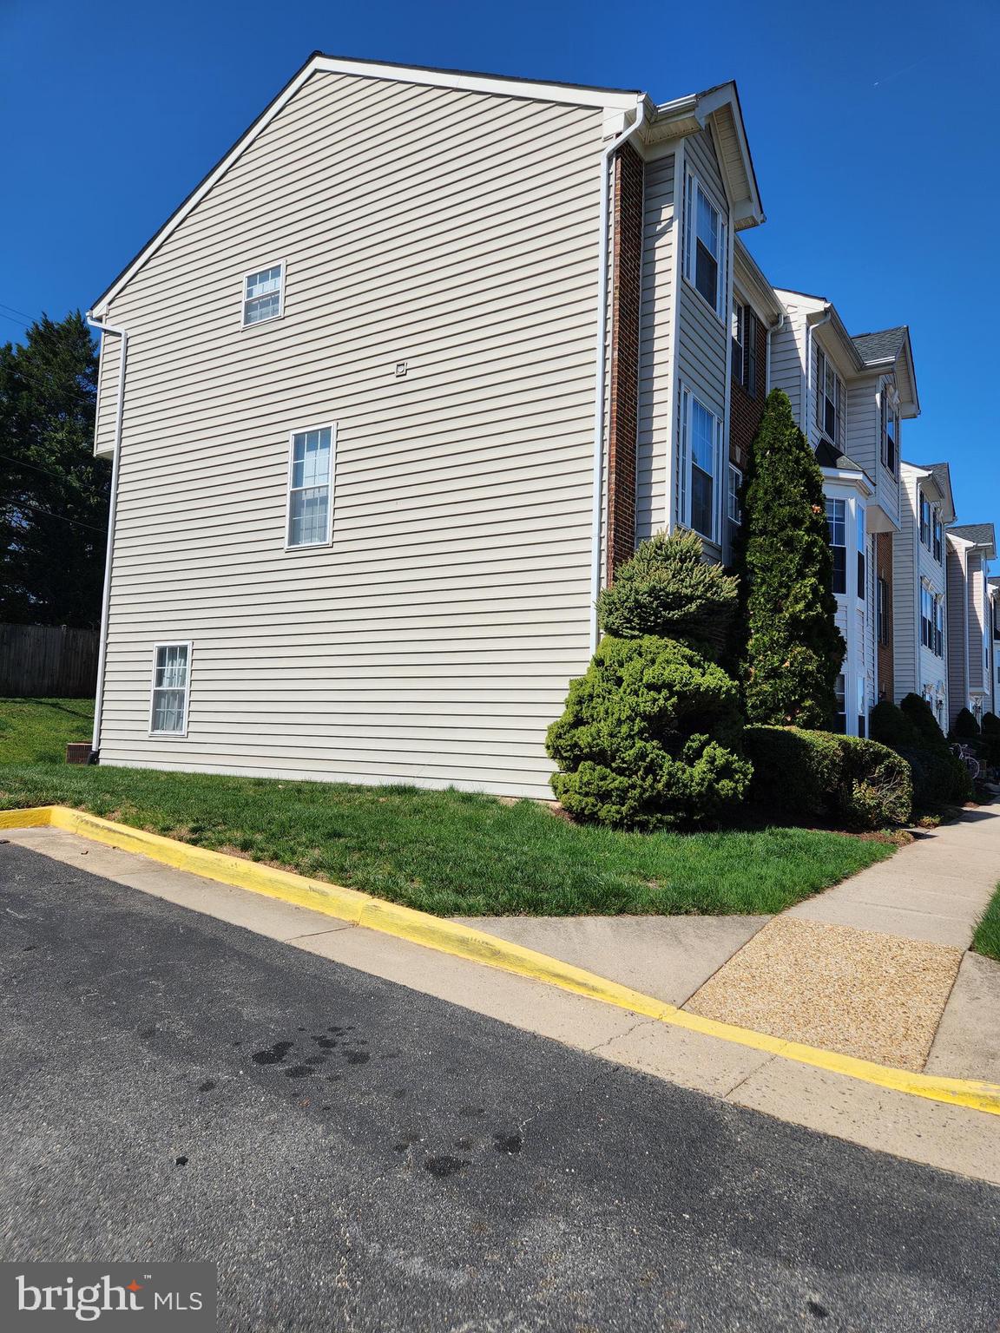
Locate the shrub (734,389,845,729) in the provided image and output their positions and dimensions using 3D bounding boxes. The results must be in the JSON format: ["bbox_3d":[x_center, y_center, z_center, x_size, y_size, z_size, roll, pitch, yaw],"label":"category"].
[{"bbox_3d":[4.216,-1.047,12.973,1.600,6.105,1.600,-1,-5,32],"label":"shrub"}]

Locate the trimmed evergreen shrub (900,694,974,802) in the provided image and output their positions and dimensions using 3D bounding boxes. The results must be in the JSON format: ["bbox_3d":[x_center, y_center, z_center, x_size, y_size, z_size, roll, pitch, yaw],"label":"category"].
[{"bbox_3d":[8.875,1.655,18.420,2.000,2.164,2.000,-1,-5,32],"label":"trimmed evergreen shrub"}]

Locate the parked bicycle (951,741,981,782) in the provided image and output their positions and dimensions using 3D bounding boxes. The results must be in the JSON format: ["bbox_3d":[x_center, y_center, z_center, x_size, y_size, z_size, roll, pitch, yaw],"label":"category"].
[{"bbox_3d":[12.488,2.650,24.500,1.700,1.060,0.600,-1,-5,32],"label":"parked bicycle"}]

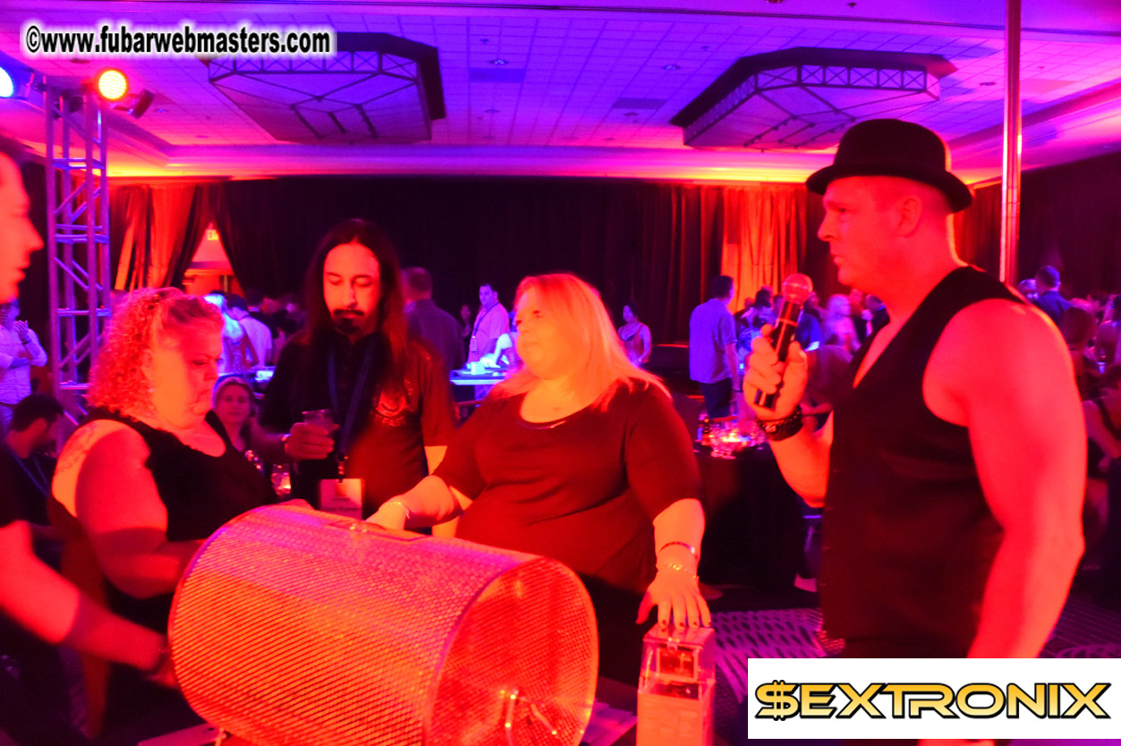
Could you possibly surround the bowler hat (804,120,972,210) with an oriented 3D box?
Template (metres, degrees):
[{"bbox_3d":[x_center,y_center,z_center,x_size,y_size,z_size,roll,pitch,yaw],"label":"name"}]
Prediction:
[{"bbox_3d":[0.605,-0.379,1.600,0.285,0.155,0.250,10,5,17],"label":"bowler hat"}]

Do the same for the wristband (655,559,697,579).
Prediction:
[{"bbox_3d":[0.208,0.354,1.550,0.072,0.060,0.014,-2,40,9],"label":"wristband"}]

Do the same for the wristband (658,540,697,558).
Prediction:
[{"bbox_3d":[0.211,0.325,1.570,0.072,0.060,0.012,-3,38,7],"label":"wristband"}]

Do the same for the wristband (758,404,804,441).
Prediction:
[{"bbox_3d":[0.394,0.090,1.560,0.078,0.042,0.066,-14,23,16],"label":"wristband"}]

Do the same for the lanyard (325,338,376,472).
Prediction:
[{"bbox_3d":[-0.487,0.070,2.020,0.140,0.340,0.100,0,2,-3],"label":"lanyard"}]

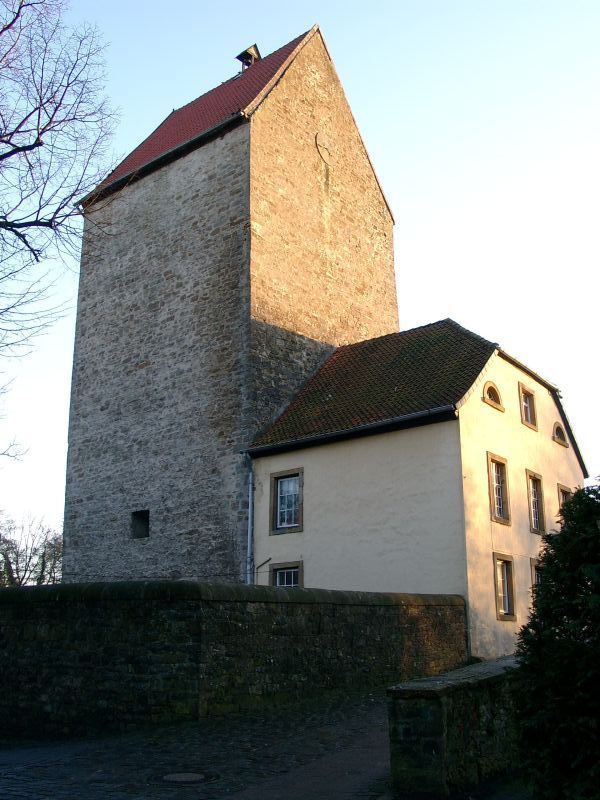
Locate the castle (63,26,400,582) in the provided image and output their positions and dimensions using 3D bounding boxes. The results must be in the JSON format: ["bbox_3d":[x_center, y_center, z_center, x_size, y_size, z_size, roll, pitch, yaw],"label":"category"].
[{"bbox_3d":[-2.709,-3.155,36.133,10.573,28.355,10.998,-14,-21,36],"label":"castle"}]

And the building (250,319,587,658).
[{"bbox_3d":[5.062,2.961,29.601,7.738,12.588,12.667,-13,-20,35],"label":"building"}]

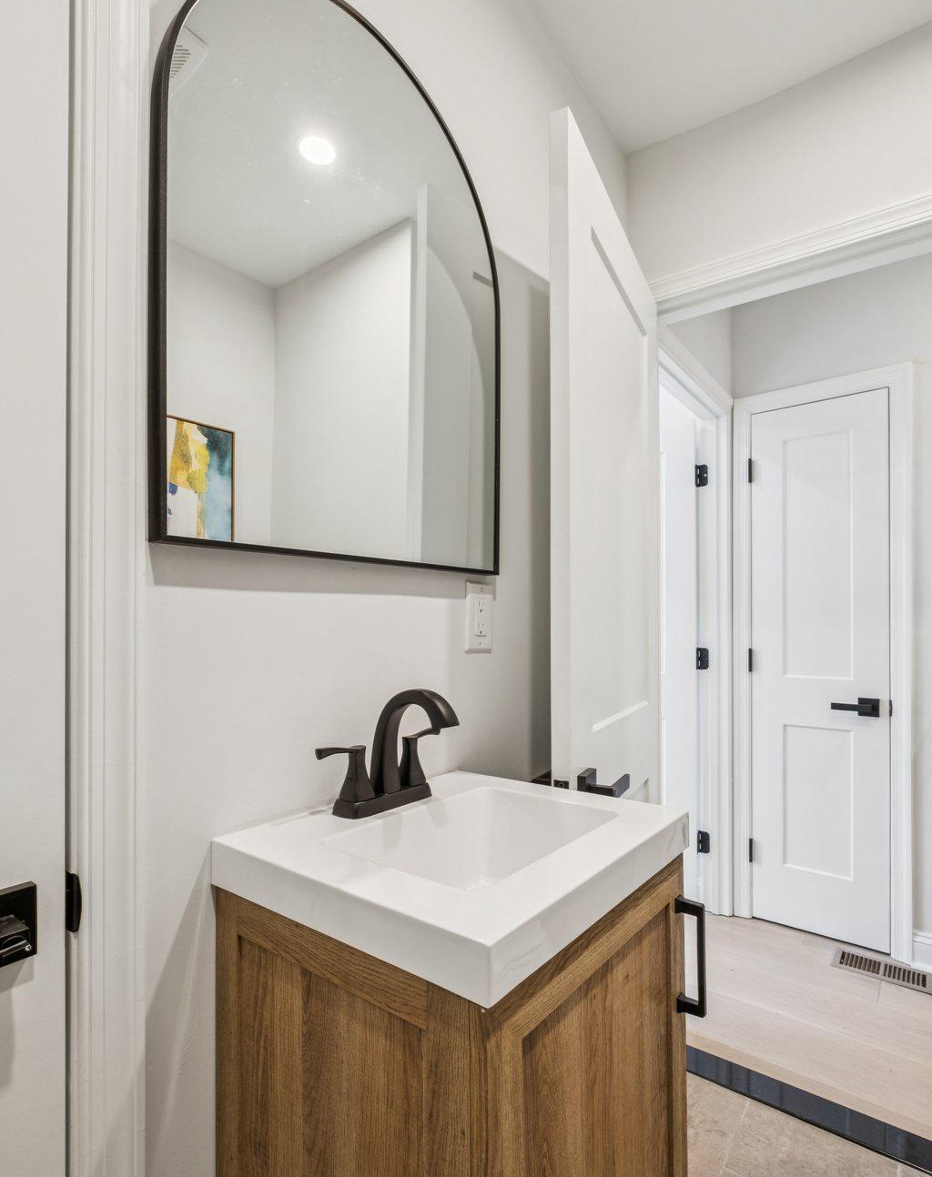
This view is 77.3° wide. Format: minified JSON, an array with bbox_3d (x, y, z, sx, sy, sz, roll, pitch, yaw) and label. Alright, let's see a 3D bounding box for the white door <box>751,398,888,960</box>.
[{"bbox_3d":[1.364,0.294,2.260,0.465,2.040,0.042,-1,-2,38],"label":"white door"}]

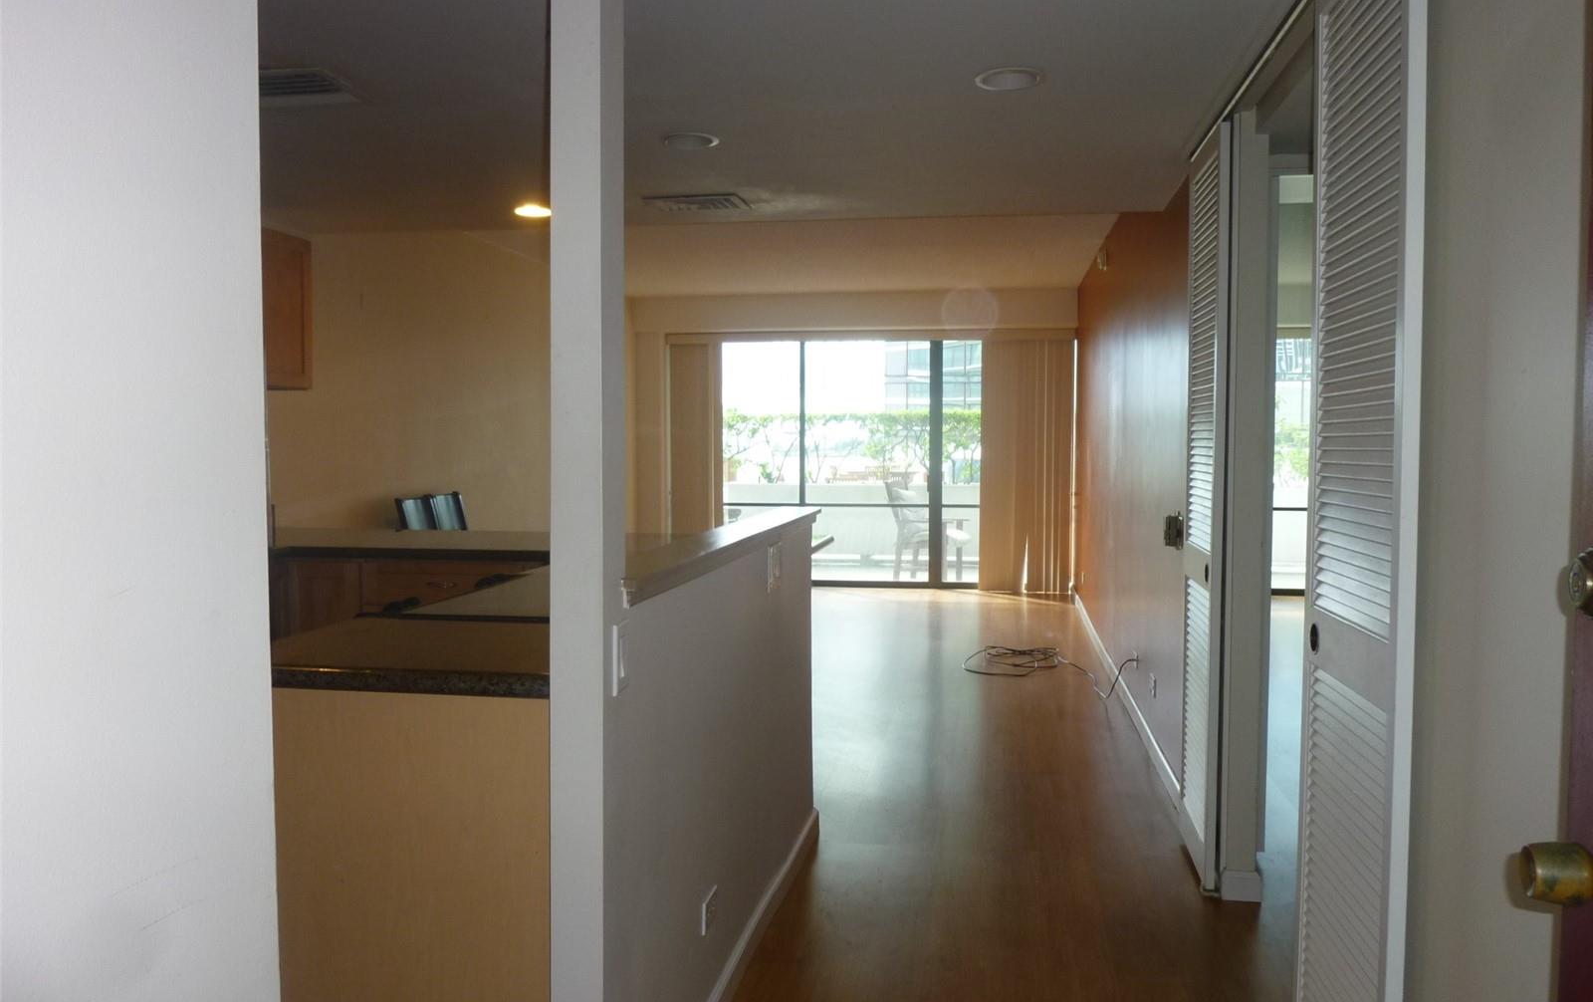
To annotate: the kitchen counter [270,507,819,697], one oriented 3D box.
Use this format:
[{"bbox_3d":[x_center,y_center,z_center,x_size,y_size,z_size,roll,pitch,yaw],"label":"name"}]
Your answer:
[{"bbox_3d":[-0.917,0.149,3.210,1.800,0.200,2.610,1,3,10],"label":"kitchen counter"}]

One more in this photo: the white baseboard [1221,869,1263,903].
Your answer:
[{"bbox_3d":[1.253,1.080,3.235,0.104,0.084,0.020,1,3,10],"label":"white baseboard"}]

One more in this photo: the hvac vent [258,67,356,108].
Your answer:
[{"bbox_3d":[-1.392,-1.115,3.098,0.375,0.020,0.260,1,3,10],"label":"hvac vent"}]

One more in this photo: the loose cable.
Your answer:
[{"bbox_3d":[1.333,0.821,6.338,0.840,0.290,1.750,1,3,10],"label":"loose cable"}]

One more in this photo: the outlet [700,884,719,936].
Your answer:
[{"bbox_3d":[-0.184,0.878,2.474,0.008,0.070,0.115,1,3,10],"label":"outlet"}]

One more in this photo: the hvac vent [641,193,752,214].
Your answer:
[{"bbox_3d":[-0.404,-1.188,4.594,0.380,0.020,0.270,1,3,10],"label":"hvac vent"}]

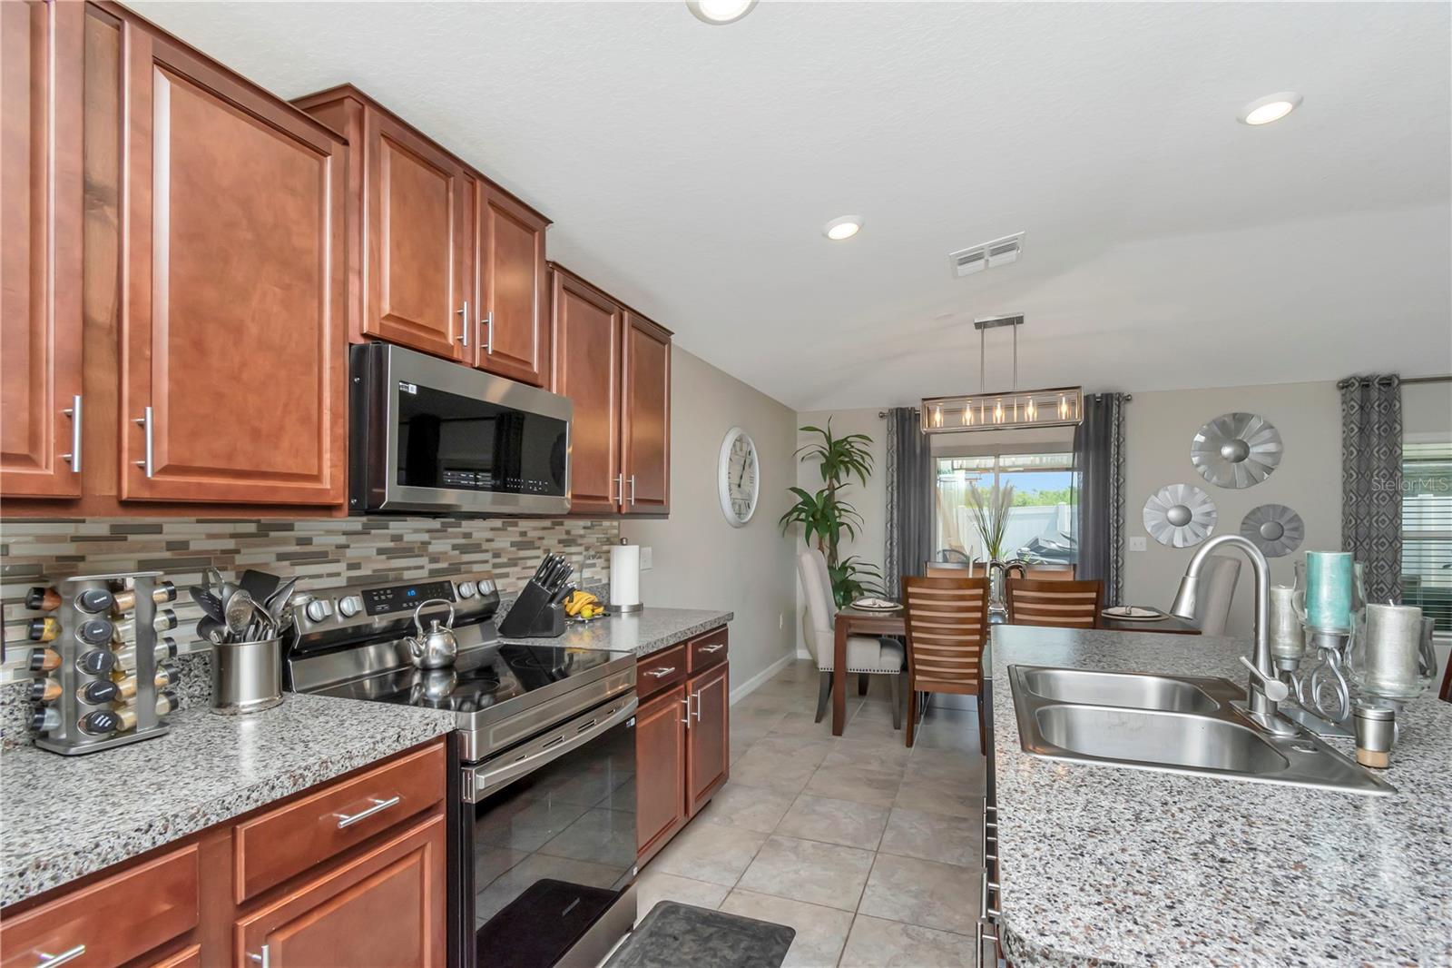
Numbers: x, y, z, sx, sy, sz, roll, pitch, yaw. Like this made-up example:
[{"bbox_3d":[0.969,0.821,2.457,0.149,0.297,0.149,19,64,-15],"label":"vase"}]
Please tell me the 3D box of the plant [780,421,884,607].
[{"bbox_3d":[0.976,0.574,5.561,0.886,2.287,0.824,-3,-3,23],"label":"plant"}]

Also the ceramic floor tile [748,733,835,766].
[{"bbox_3d":[0.411,1.666,3.811,0.457,0.013,0.457,-1,-2,21],"label":"ceramic floor tile"}]

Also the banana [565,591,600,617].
[{"bbox_3d":[-0.676,0.561,2.827,0.144,0.118,0.175,-4,-4,40],"label":"banana"}]

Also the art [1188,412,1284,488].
[{"bbox_3d":[4.099,-0.271,4.853,0.597,0.608,0.072,-3,-3,23],"label":"art"}]

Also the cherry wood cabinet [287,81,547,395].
[{"bbox_3d":[-1.013,-0.738,2.119,0.343,0.667,0.808,-3,-3,23],"label":"cherry wood cabinet"}]

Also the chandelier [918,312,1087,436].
[{"bbox_3d":[1.879,-0.746,4.171,0.997,0.799,0.193,-1,-2,21],"label":"chandelier"}]

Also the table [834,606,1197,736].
[{"bbox_3d":[1.876,1.271,4.157,2.041,0.799,1.014,-1,-2,21],"label":"table"}]

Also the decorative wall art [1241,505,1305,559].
[{"bbox_3d":[4.283,0.367,4.743,0.402,0.417,0.062,-3,-3,23],"label":"decorative wall art"}]

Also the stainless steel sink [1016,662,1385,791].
[{"bbox_3d":[1.026,0.652,1.484,0.582,0.208,0.799,-1,-2,21],"label":"stainless steel sink"}]

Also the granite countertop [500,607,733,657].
[{"bbox_3d":[-0.462,0.663,2.762,0.667,0.040,0.949,-3,-3,23],"label":"granite countertop"}]

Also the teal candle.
[{"bbox_3d":[1.376,0.239,1.377,0.077,0.163,0.077,-1,-2,21],"label":"teal candle"}]

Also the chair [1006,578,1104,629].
[{"bbox_3d":[1.978,1.105,3.697,0.499,1.072,0.599,-1,-2,21],"label":"chair"}]

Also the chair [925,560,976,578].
[{"bbox_3d":[1.759,1.165,4.642,0.493,1.072,0.599,-1,-2,21],"label":"chair"}]

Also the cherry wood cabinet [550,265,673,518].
[{"bbox_3d":[-0.619,-0.312,2.730,0.348,0.944,0.888,-1,-2,21],"label":"cherry wood cabinet"}]

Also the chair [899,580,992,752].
[{"bbox_3d":[1.425,1.121,3.893,0.499,1.072,0.599,-1,-2,21],"label":"chair"}]

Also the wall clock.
[{"bbox_3d":[0.106,-0.057,4.973,0.057,0.824,0.824,-3,-3,23],"label":"wall clock"}]

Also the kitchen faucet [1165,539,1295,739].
[{"bbox_3d":[1.024,0.290,1.248,0.206,0.371,0.237,-2,-3,18],"label":"kitchen faucet"}]

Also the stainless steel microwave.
[{"bbox_3d":[-0.911,-0.115,1.953,0.431,0.441,0.735,-1,-2,21],"label":"stainless steel microwave"}]

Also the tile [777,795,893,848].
[{"bbox_3d":[0.500,1.553,2.783,0.456,0.010,0.427,-3,-3,23],"label":"tile"}]

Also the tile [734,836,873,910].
[{"bbox_3d":[0.328,1.532,2.398,0.456,0.010,0.433,-3,-3,23],"label":"tile"}]

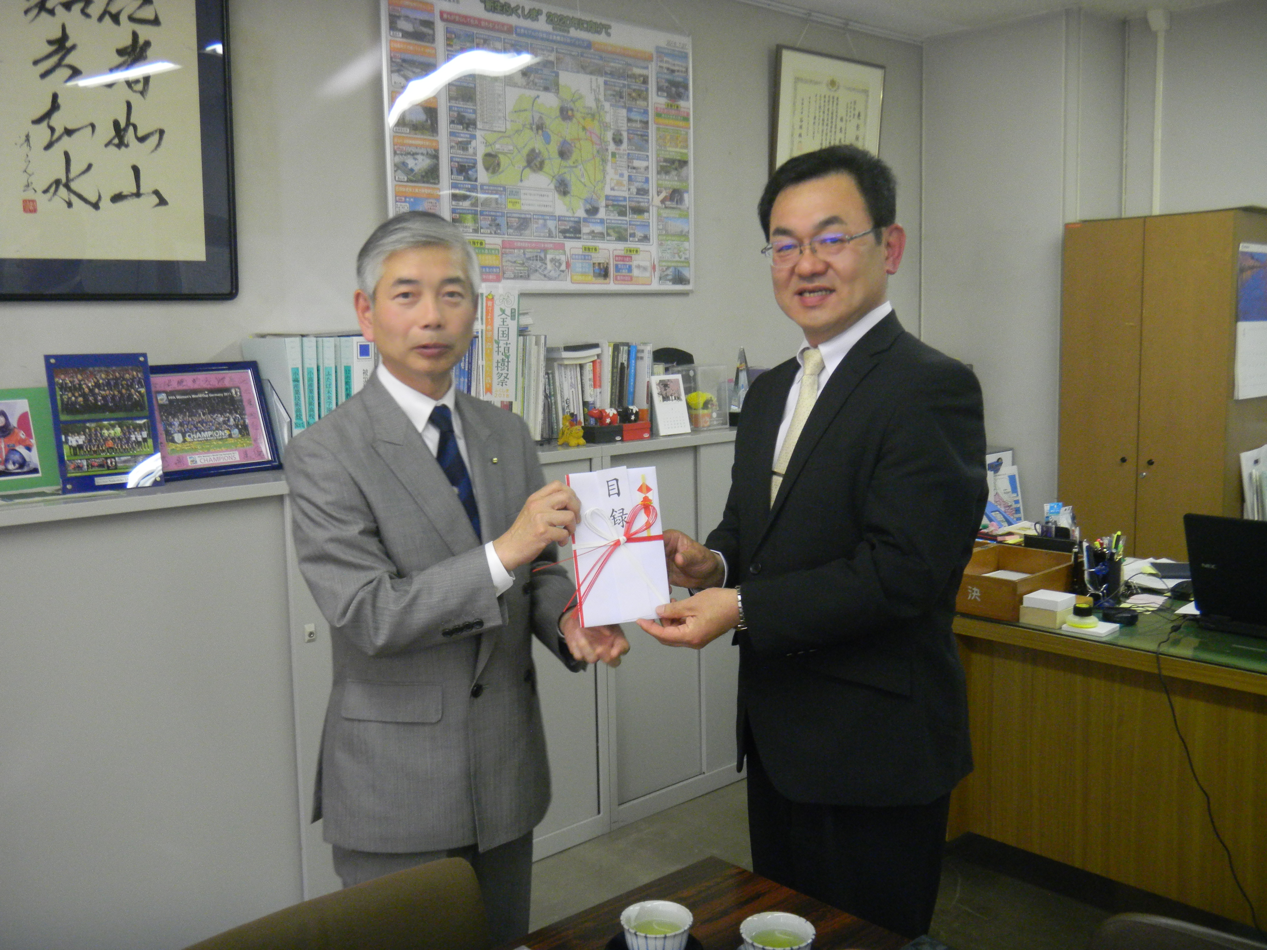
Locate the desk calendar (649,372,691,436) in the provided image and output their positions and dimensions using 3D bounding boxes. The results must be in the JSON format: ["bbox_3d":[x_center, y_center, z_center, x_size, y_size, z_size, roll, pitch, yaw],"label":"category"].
[{"bbox_3d":[0.099,-0.209,3.594,0.121,0.173,0.075,-7,9,-40],"label":"desk calendar"}]

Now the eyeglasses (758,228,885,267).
[{"bbox_3d":[0.264,-0.308,1.660,0.140,0.040,0.138,-9,5,32],"label":"eyeglasses"}]

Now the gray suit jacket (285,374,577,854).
[{"bbox_3d":[-0.262,0.208,1.750,0.460,0.700,0.380,-7,9,-42],"label":"gray suit jacket"}]

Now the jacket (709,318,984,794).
[{"bbox_3d":[0.275,0.124,1.721,0.390,0.707,0.470,-5,8,-30],"label":"jacket"}]

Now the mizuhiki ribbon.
[{"bbox_3d":[-0.020,0.108,1.480,0.118,0.140,0.022,-6,1,0],"label":"mizuhiki ribbon"}]

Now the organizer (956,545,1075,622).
[{"bbox_3d":[0.952,0.270,3.101,0.283,0.097,0.410,6,10,44],"label":"organizer"}]

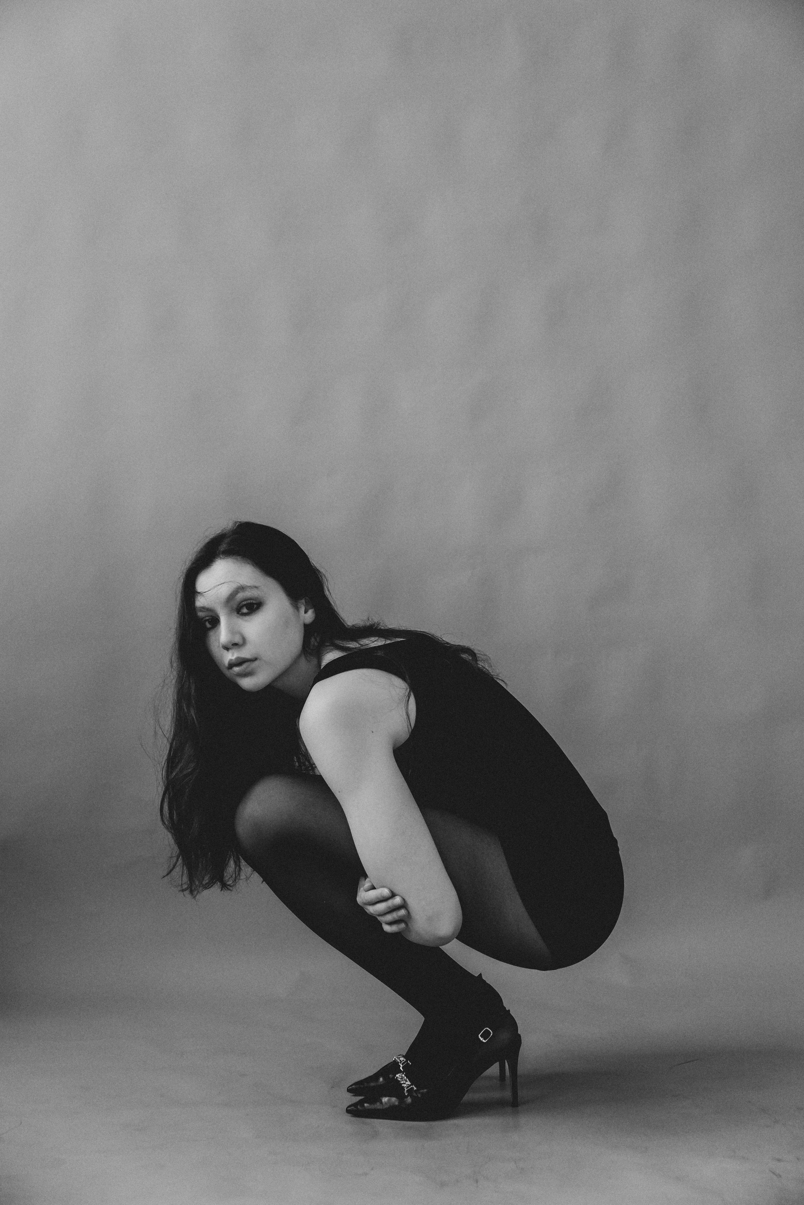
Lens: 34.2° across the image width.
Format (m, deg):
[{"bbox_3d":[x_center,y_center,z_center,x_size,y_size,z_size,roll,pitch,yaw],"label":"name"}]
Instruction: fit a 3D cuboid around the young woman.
[{"bbox_3d":[-0.015,0.297,1.830,0.640,0.820,0.430,0,1,-7],"label":"young woman"}]

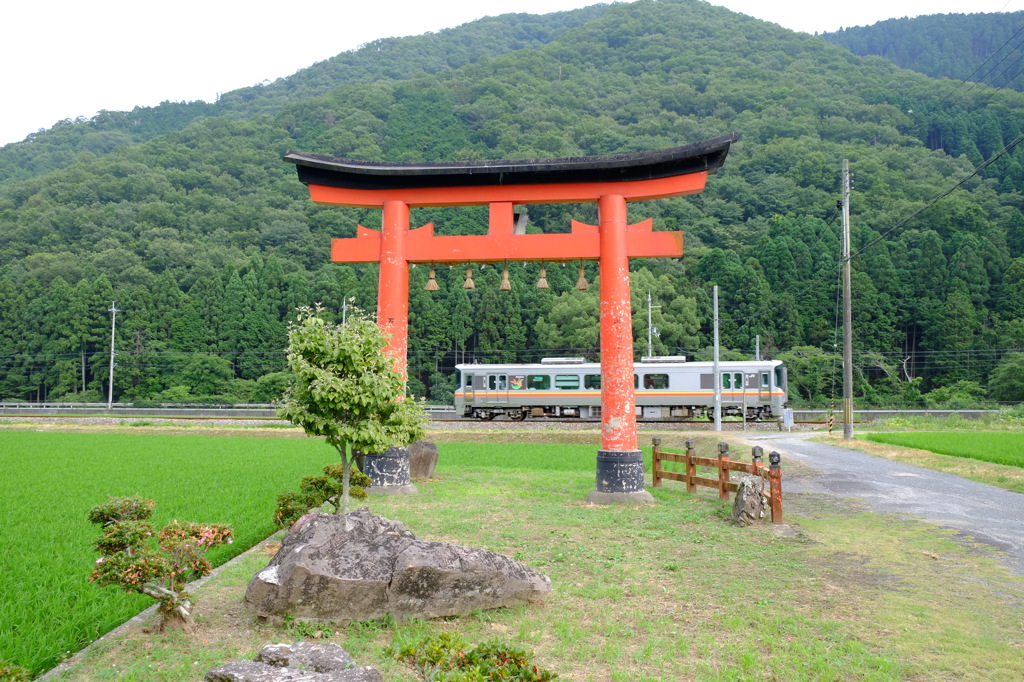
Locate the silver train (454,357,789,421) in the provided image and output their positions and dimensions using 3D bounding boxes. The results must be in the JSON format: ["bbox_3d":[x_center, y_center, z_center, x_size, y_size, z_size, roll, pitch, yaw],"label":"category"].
[{"bbox_3d":[6.437,3.079,48.368,20.300,3.920,2.880,-1,-5,10],"label":"silver train"}]

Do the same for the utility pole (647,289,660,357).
[{"bbox_3d":[10.850,0.648,60.130,1.000,9.400,0.400,-1,-4,9],"label":"utility pole"}]

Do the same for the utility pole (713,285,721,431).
[{"bbox_3d":[11.550,0.945,43.256,0.330,8.150,0.330,-1,-5,14],"label":"utility pole"}]

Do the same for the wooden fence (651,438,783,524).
[{"bbox_3d":[3.250,2.069,12.076,0.450,0.940,4.350,1,-5,-11],"label":"wooden fence"}]

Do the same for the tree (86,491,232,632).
[{"bbox_3d":[-2.420,1.542,5.397,1.000,0.940,0.780,1,-5,-17],"label":"tree"}]

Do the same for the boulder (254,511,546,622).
[{"bbox_3d":[-0.950,1.742,6.304,2.350,0.700,1.150,1,-5,-16],"label":"boulder"}]

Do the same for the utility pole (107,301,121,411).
[{"bbox_3d":[-35.400,1.266,68.106,1.100,9.600,0.400,0,-4,-6],"label":"utility pole"}]

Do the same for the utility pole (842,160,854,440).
[{"bbox_3d":[13.720,-1.769,31.531,0.420,11.600,0.420,-2,-5,20],"label":"utility pole"}]

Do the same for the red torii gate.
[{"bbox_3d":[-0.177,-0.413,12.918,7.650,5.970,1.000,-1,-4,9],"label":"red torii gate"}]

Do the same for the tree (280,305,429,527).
[{"bbox_3d":[-1.940,0.934,9.205,1.800,2.760,1.700,1,-5,-11],"label":"tree"}]

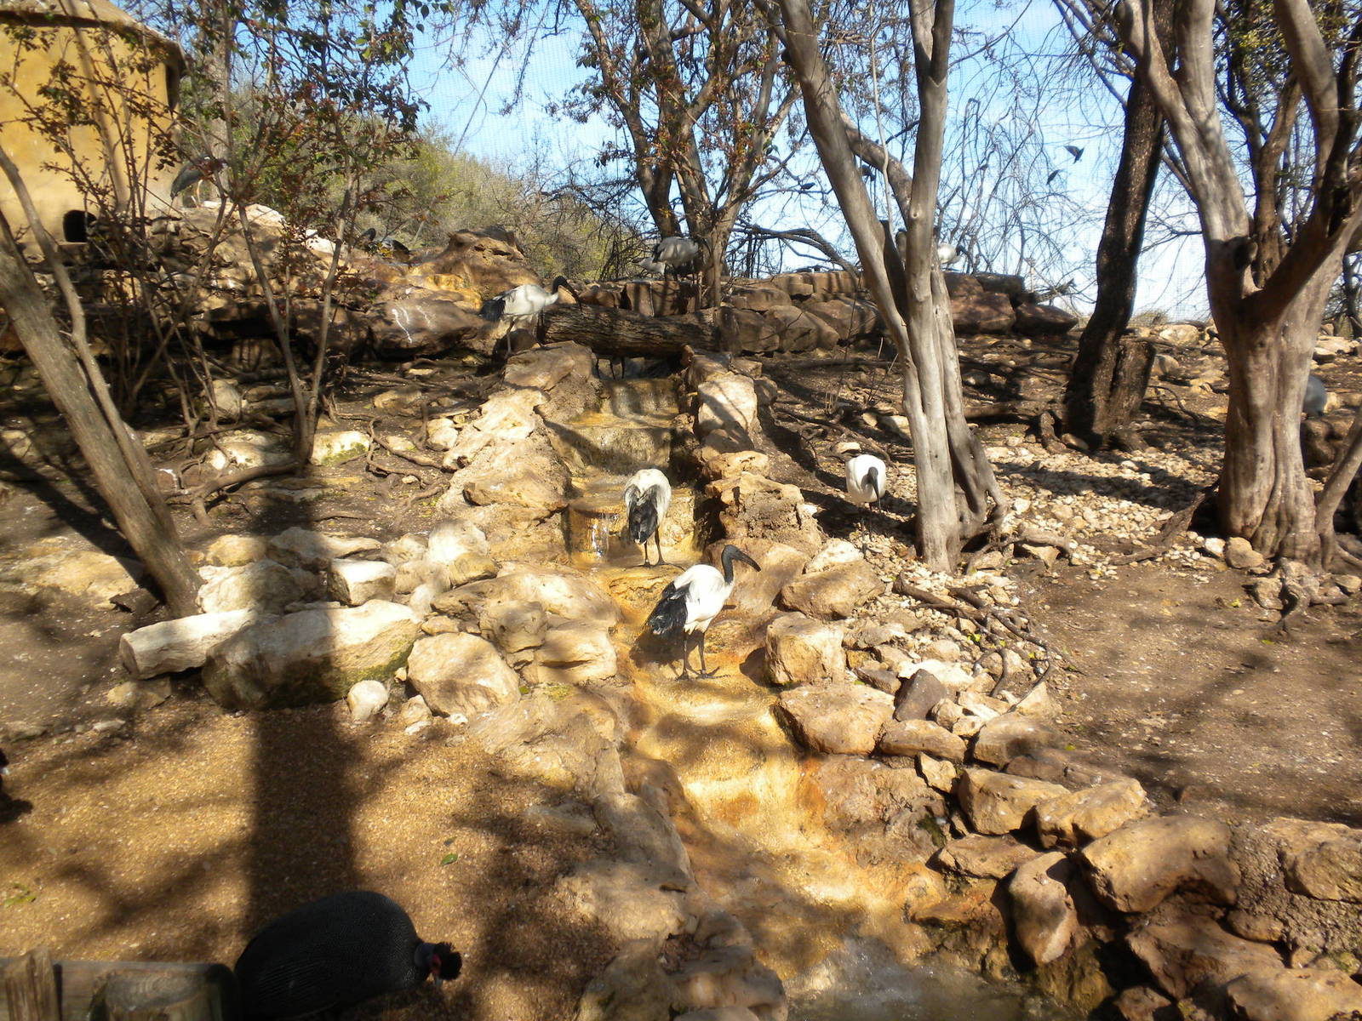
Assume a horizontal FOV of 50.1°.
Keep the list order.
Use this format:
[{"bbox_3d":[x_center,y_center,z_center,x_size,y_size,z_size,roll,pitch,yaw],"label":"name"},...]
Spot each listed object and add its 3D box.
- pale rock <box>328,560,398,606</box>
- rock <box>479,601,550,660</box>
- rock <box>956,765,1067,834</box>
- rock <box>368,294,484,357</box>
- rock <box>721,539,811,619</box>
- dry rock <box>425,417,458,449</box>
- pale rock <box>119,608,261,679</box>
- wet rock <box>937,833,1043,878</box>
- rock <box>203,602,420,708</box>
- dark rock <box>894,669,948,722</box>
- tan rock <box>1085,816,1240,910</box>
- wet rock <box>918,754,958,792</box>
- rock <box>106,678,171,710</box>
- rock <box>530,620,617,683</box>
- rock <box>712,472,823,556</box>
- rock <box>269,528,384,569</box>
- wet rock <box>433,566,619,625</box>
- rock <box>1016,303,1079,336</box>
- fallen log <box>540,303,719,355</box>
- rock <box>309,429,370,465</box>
[{"bbox_3d":[-1.346,0.301,6.150,0.220,0.155,0.200,-6,10,-35],"label":"pale rock"},{"bbox_3d":[-0.623,0.445,5.450,0.260,0.205,0.221,-1,7,-5],"label":"rock"},{"bbox_3d":[1.025,0.898,4.500,0.330,0.165,0.220,3,7,28],"label":"rock"},{"bbox_3d":[-1.684,-1.217,9.600,0.760,0.410,0.500,-1,6,-10],"label":"rock"},{"bbox_3d":[0.340,0.285,5.950,0.343,0.311,0.292,-2,7,-15],"label":"rock"},{"bbox_3d":[-1.243,-0.401,7.600,0.165,0.155,0.140,0,8,0],"label":"dry rock"},{"bbox_3d":[-1.951,0.528,5.800,0.530,0.180,0.180,-4,9,-28],"label":"pale rock"},{"bbox_3d":[0.923,1.042,4.400,0.285,0.090,0.155,0,8,0],"label":"wet rock"},{"bbox_3d":[-1.387,0.538,5.500,0.782,0.345,0.407,-4,8,-29],"label":"rock"},{"bbox_3d":[0.857,0.658,5.200,0.180,0.160,0.140,0,8,0],"label":"dark rock"},{"bbox_3d":[1.478,1.088,4.500,0.432,0.237,0.320,-1,6,-10],"label":"tan rock"},{"bbox_3d":[0.838,0.857,4.750,0.125,0.105,0.100,0,8,0],"label":"wet rock"},{"bbox_3d":[-2.181,0.744,5.850,0.260,0.140,0.180,-2,6,-21],"label":"rock"},{"bbox_3d":[-0.482,0.644,6.650,0.382,0.248,0.340,0,6,0],"label":"rock"},{"bbox_3d":[0.385,0.017,6.500,0.488,0.362,0.391,0,7,0],"label":"rock"},{"bbox_3d":[-1.564,0.170,6.400,0.479,0.171,0.288,-1,7,-5],"label":"rock"},{"bbox_3d":[-0.640,0.358,6.150,0.760,0.185,0.400,0,8,0],"label":"wet rock"},{"bbox_3d":[3.256,-1.704,13.000,0.529,0.299,0.450,0,6,0],"label":"rock"},{"bbox_3d":[-0.281,-1.020,8.150,1.000,0.270,0.270,0,8,0],"label":"fallen log"},{"bbox_3d":[-1.874,-0.348,8.000,0.340,0.190,0.250,-1,6,-13],"label":"rock"}]

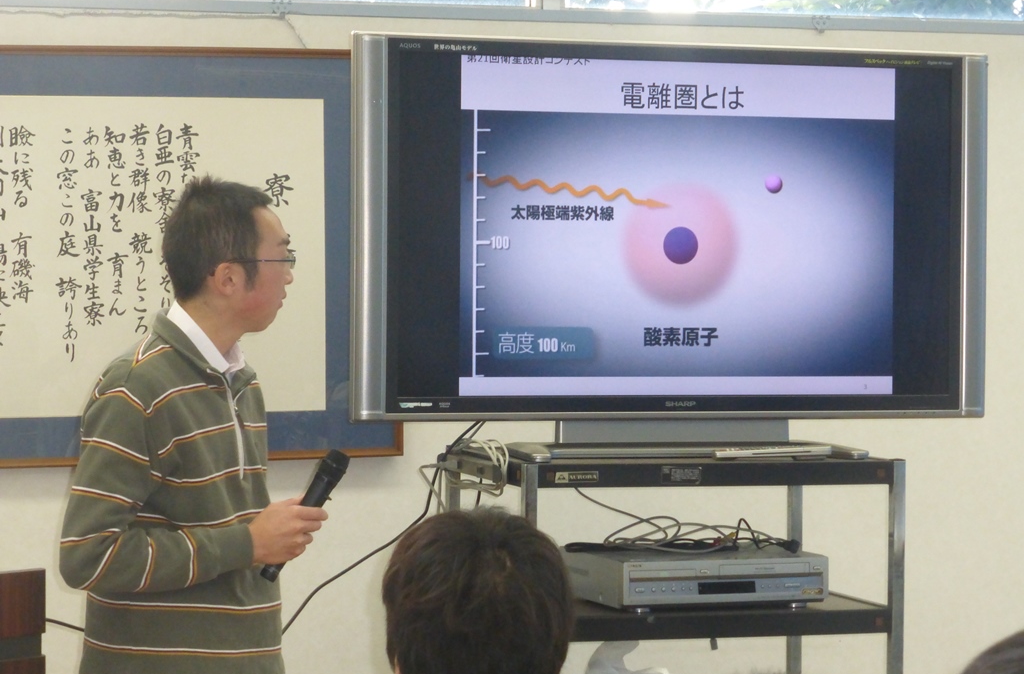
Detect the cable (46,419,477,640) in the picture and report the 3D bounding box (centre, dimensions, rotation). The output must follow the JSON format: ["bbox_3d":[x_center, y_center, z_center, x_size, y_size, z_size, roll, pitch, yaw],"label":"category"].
[{"bbox_3d":[-0.410,0.360,5.220,0.170,0.390,1.100,1,1,41],"label":"cable"}]

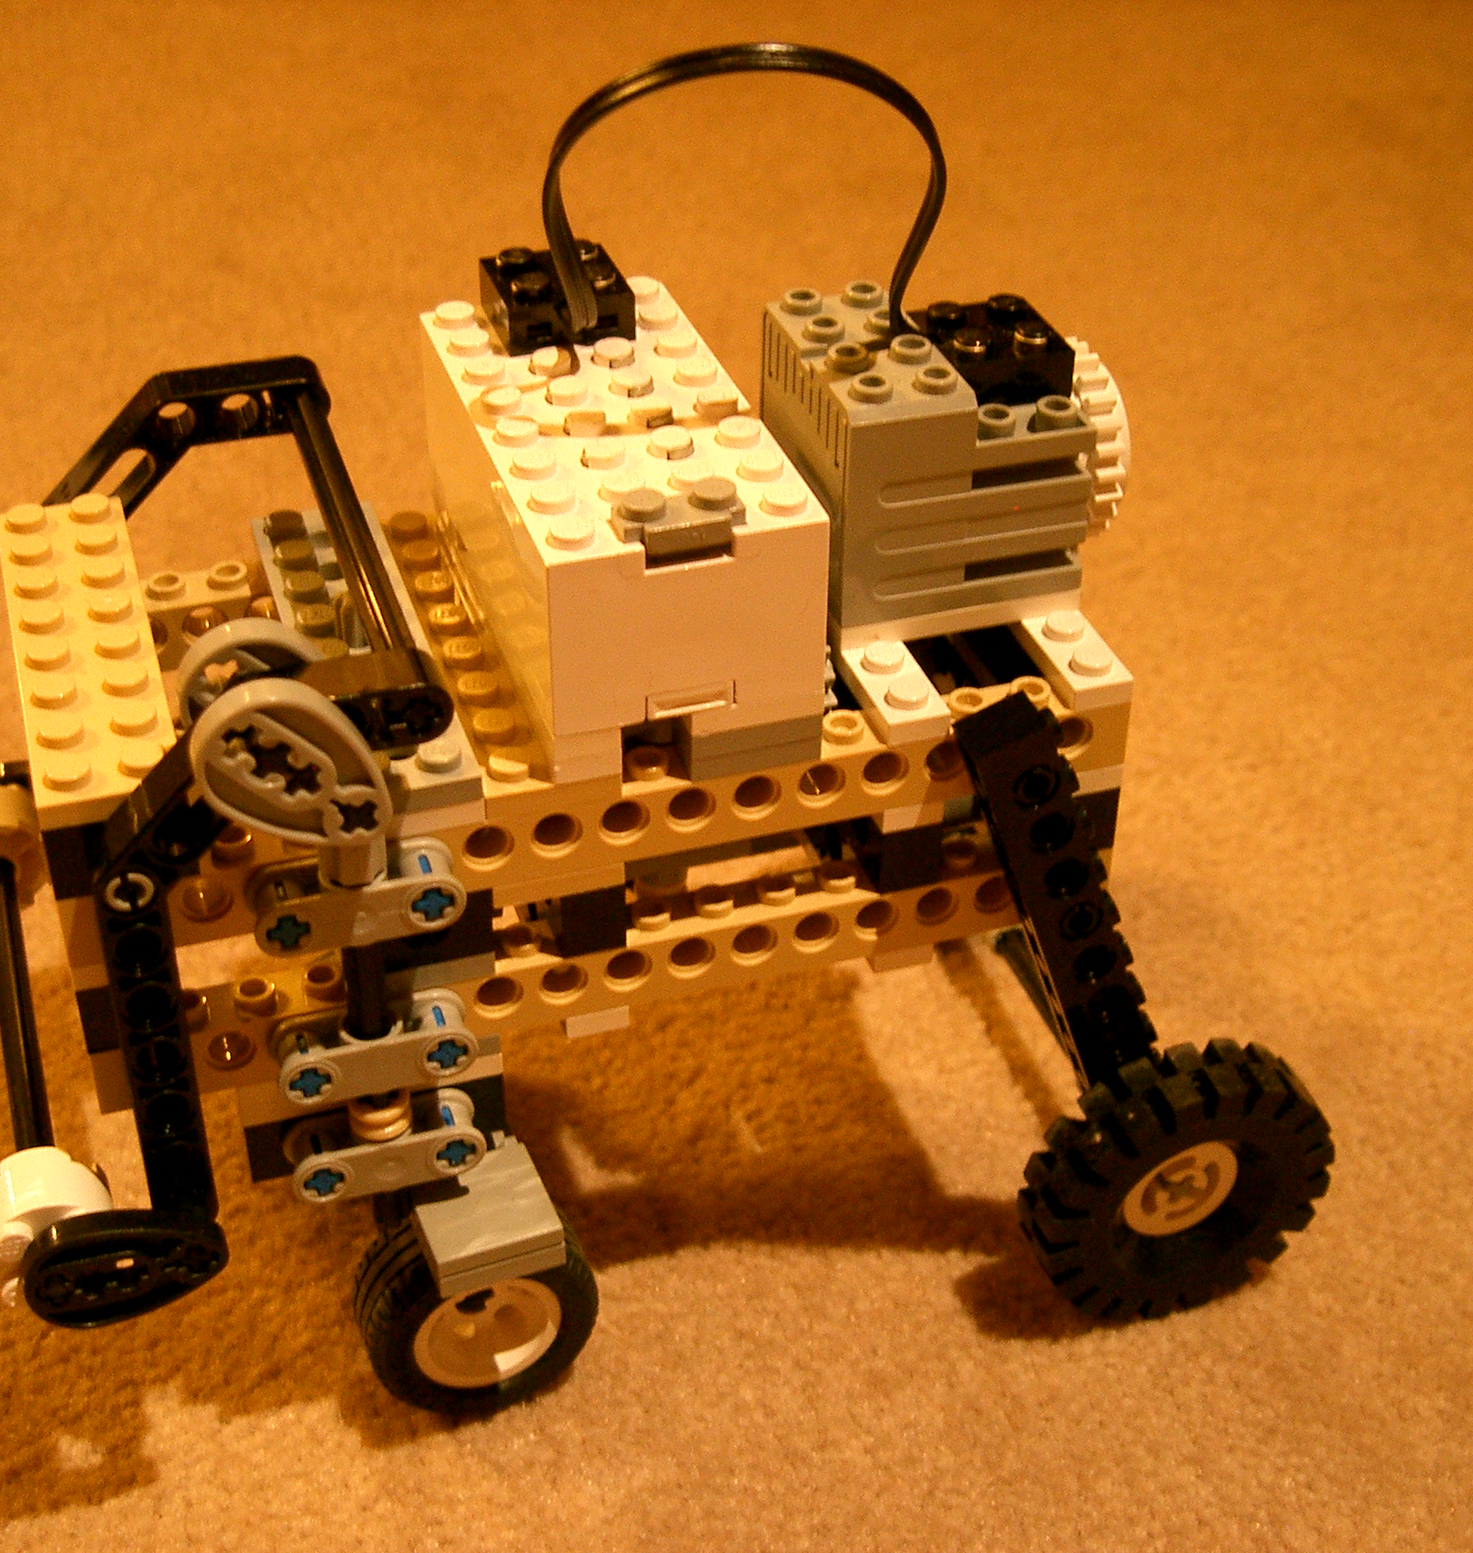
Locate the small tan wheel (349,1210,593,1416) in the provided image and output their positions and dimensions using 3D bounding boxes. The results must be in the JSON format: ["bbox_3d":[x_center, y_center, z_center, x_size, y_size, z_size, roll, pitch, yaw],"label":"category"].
[{"bbox_3d":[-0.034,0.069,0.310,0.030,0.030,0.014,-16,39,-15],"label":"small tan wheel"}]

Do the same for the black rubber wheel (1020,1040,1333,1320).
[{"bbox_3d":[0.058,0.052,0.312,0.042,0.042,0.015,-14,39,-12],"label":"black rubber wheel"}]

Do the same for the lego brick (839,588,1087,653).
[{"bbox_3d":[0.024,-0.027,0.299,0.032,0.003,0.027,-10,38,-15],"label":"lego brick"}]

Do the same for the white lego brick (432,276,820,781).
[{"bbox_3d":[-0.015,-0.033,0.283,0.032,0.030,0.064,-10,38,-15],"label":"white lego brick"}]

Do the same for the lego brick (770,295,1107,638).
[{"bbox_3d":[0.023,-0.042,0.291,0.032,0.030,0.032,-10,38,-15],"label":"lego brick"}]

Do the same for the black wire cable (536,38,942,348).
[{"bbox_3d":[0.001,-0.067,0.272,0.049,0.038,0.012,0,36,-1],"label":"black wire cable"}]

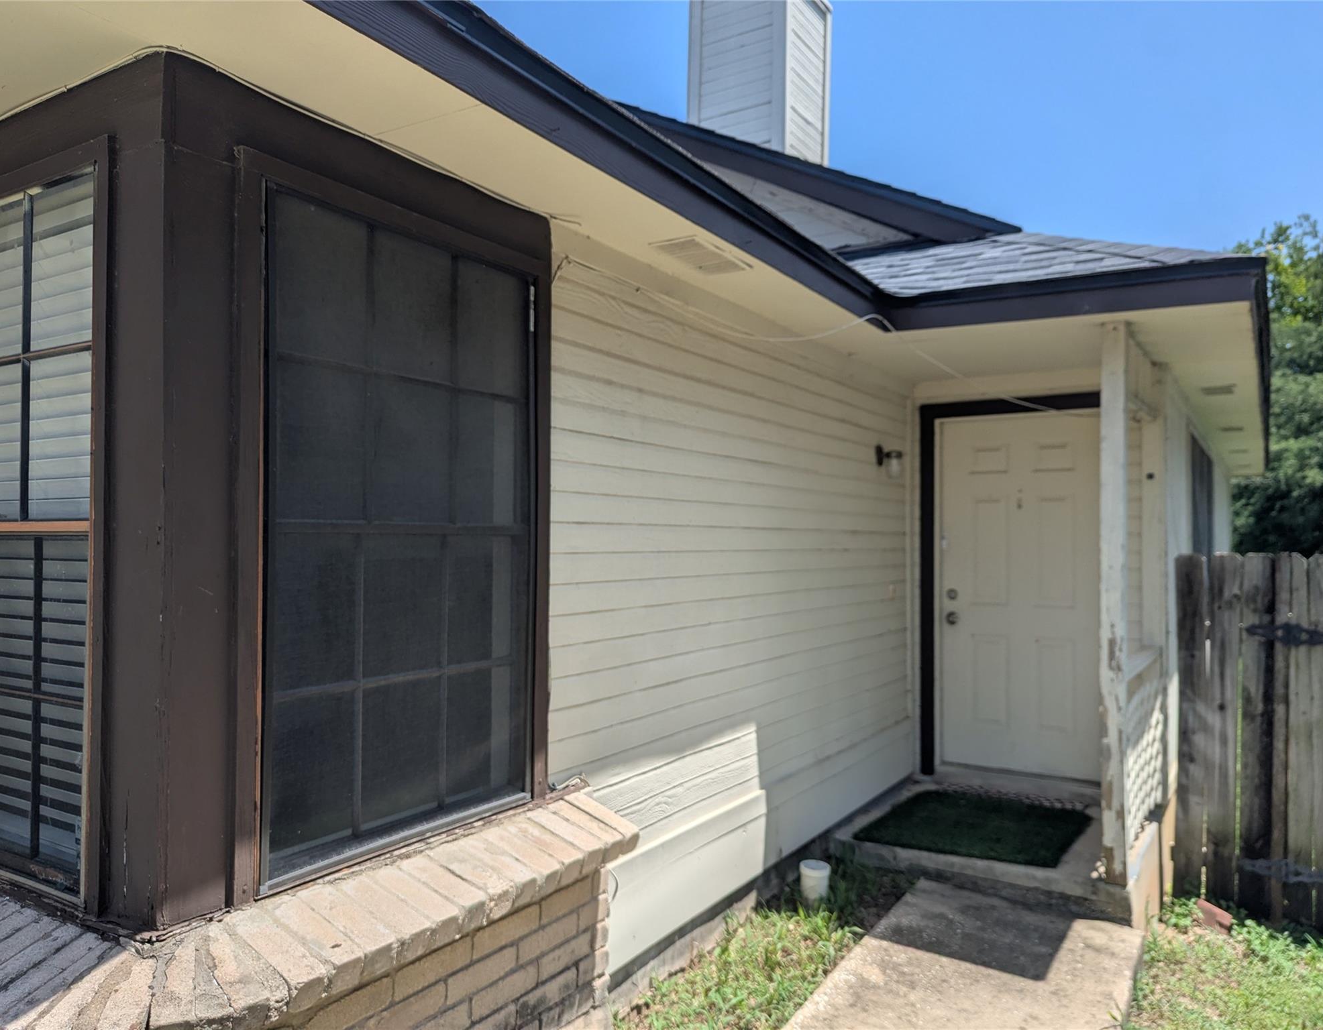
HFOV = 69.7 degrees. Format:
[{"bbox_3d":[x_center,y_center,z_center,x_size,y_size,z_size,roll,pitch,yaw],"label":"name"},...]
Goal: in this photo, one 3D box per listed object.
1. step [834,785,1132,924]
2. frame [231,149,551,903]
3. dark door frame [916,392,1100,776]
[{"bbox_3d":[1.695,1.613,4.705,1.270,0.150,1.270,-1,-2,33],"label":"step"},{"bbox_3d":[-0.625,0.021,2.372,0.080,1.540,1.000,-1,-2,33],"label":"frame"},{"bbox_3d":[2.016,0.437,5.348,1.090,2.180,0.110,-1,-2,33],"label":"dark door frame"}]

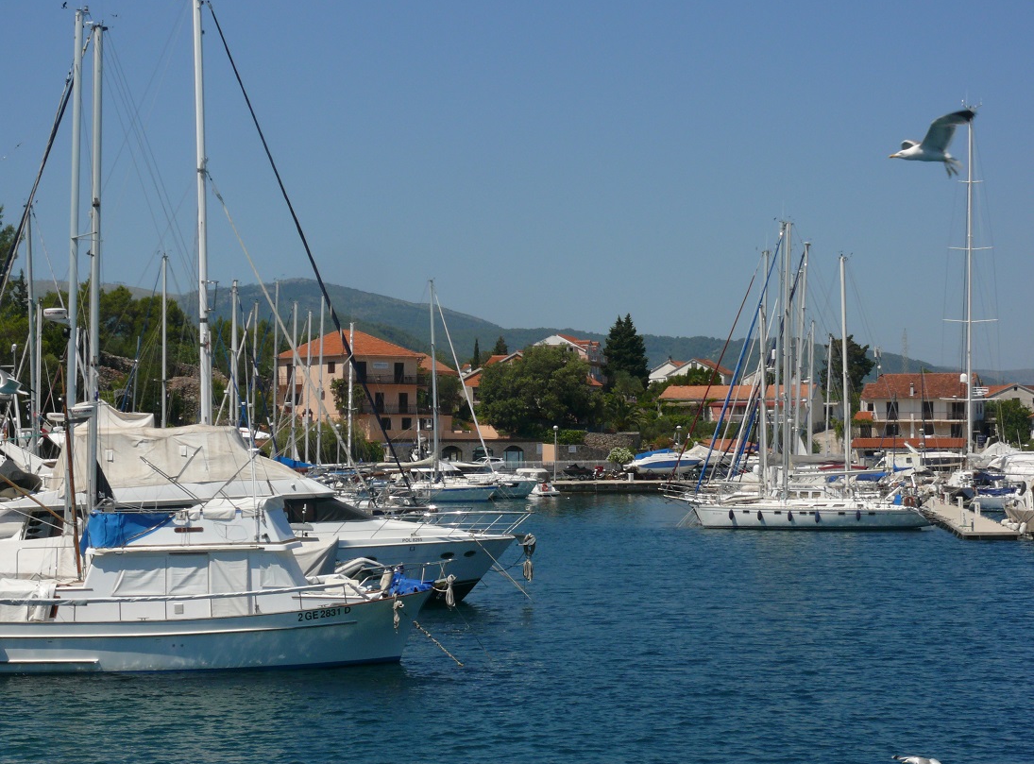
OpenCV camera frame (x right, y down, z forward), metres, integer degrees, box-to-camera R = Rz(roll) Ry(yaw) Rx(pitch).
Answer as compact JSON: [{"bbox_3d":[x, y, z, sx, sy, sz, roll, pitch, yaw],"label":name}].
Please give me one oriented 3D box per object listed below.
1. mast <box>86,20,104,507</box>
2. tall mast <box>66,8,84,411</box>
[{"bbox_3d":[-12.022,-2.722,66.500,0.230,15.000,0.200,0,-1,6],"label":"mast"},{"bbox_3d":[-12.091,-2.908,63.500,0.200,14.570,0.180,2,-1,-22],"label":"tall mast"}]

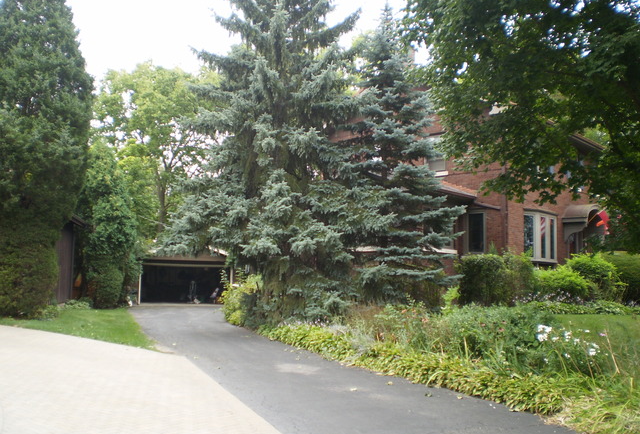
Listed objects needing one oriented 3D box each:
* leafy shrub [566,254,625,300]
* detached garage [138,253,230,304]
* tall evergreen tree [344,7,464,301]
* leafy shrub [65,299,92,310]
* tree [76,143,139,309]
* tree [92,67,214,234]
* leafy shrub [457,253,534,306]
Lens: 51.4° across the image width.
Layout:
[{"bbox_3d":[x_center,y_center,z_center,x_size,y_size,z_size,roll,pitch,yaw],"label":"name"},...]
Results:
[{"bbox_3d":[10.720,2.528,25.878,2.200,2.220,2.000,0,-5,0],"label":"leafy shrub"},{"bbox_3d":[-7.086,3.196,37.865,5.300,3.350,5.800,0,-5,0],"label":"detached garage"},{"bbox_3d":[2.651,-1.902,22.748,4.400,10.710,4.300,0,-5,0],"label":"tall evergreen tree"},{"bbox_3d":[-10.271,3.742,28.283,1.200,0.510,1.000,0,-5,0],"label":"leafy shrub"},{"bbox_3d":[-9.406,0.371,29.578,2.750,7.550,2.700,0,-5,0],"label":"tree"},{"bbox_3d":[-11.818,-2.806,48.421,8.800,17.130,8.500,0,-5,0],"label":"tree"},{"bbox_3d":[6.488,2.437,24.581,2.850,2.180,2.000,0,-5,0],"label":"leafy shrub"}]

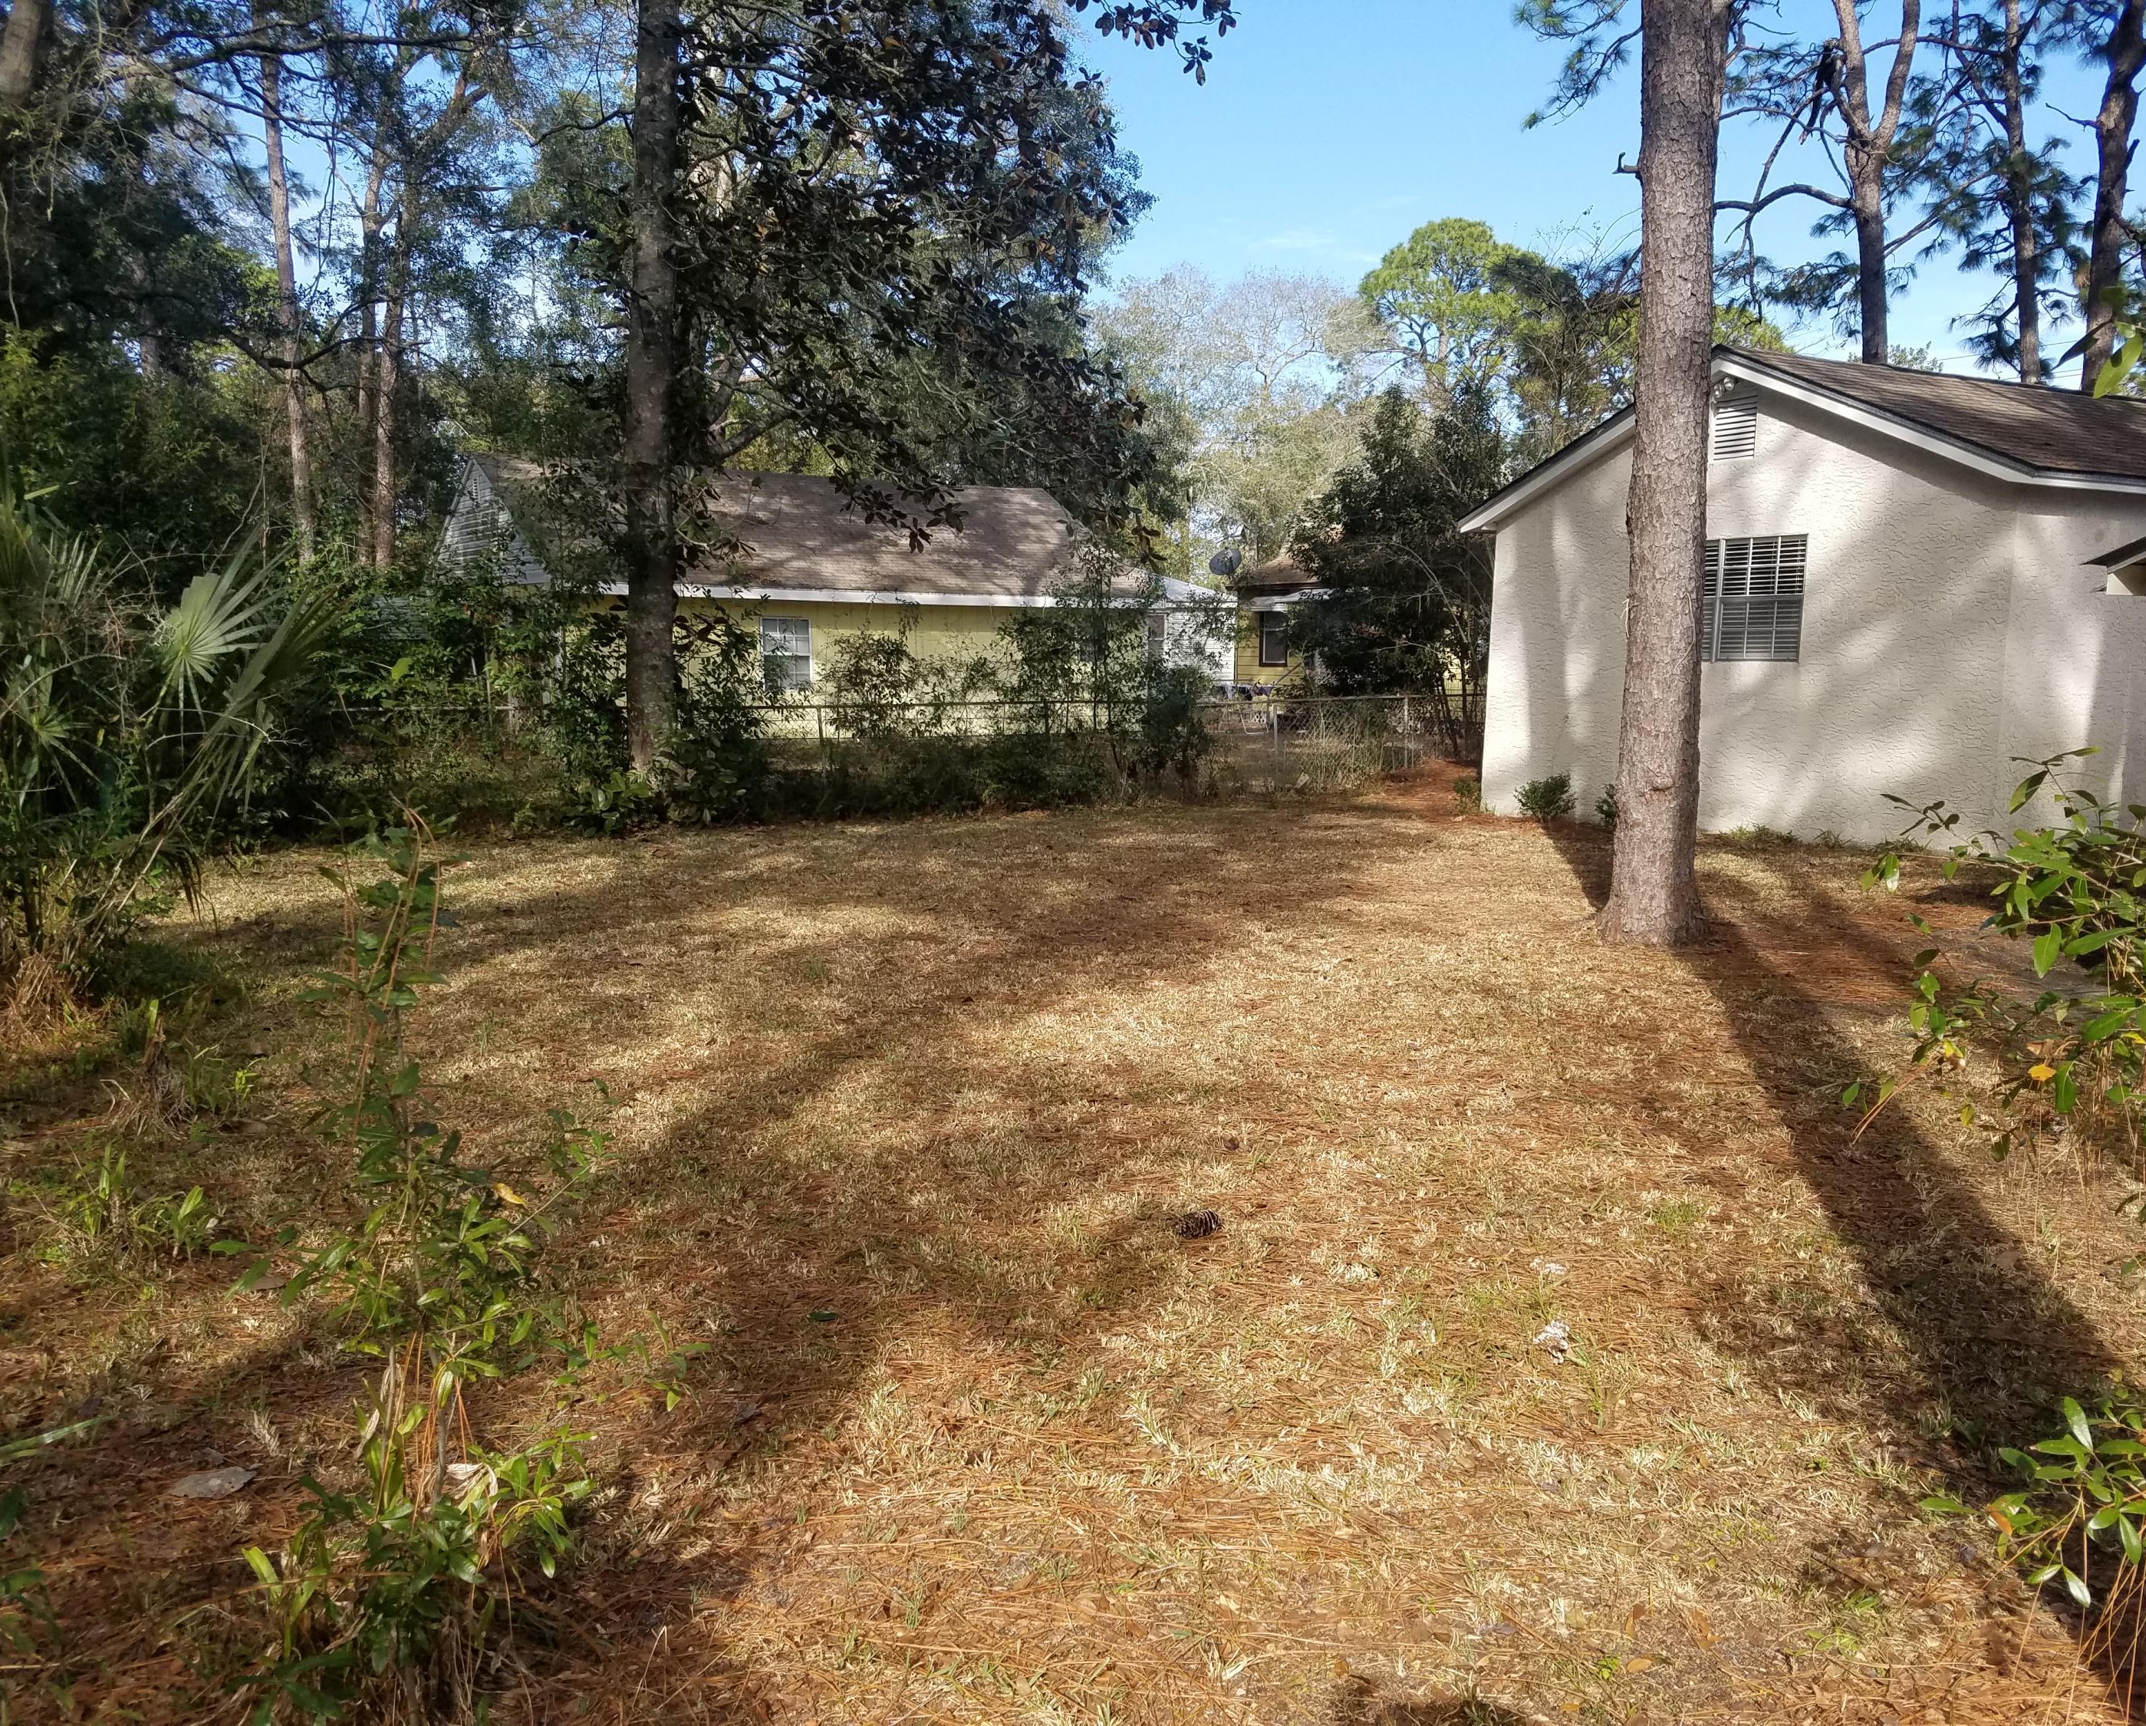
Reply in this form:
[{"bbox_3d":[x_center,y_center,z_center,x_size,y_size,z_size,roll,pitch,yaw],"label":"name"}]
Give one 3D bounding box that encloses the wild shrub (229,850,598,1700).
[{"bbox_3d":[-0.967,0.576,2.500,0.490,1.270,0.450,0,7,0],"label":"wild shrub"}]

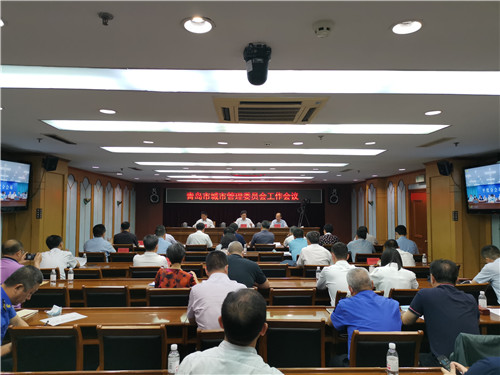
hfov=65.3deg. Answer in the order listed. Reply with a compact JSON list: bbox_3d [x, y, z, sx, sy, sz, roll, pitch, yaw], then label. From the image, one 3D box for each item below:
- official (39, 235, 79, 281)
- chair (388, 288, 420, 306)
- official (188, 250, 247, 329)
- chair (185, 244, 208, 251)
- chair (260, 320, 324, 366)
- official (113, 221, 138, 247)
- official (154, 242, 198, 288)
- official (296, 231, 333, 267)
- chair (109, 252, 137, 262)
[{"bbox_3d":[-2.577,1.291,5.352,0.540,1.232,0.750,0,-3,3],"label":"official"},{"bbox_3d":[1.545,1.417,3.944,0.450,0.885,0.540,0,-3,-2],"label":"chair"},{"bbox_3d":[-0.252,1.147,2.998,0.500,1.330,0.750,0,-3,1],"label":"official"},{"bbox_3d":[-1.160,1.688,8.607,0.490,0.880,0.540,0,-3,-2],"label":"chair"},{"bbox_3d":[0.287,1.362,2.907,0.450,0.885,0.540,0,-3,-2],"label":"chair"},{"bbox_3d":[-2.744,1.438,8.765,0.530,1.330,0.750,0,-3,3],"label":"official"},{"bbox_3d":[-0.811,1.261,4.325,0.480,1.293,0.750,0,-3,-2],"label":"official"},{"bbox_3d":[0.972,1.317,5.779,0.520,1.330,0.750,0,-3,-5],"label":"official"},{"bbox_3d":[-2.148,1.559,6.840,0.460,0.870,0.540,0,-3,-2],"label":"chair"}]

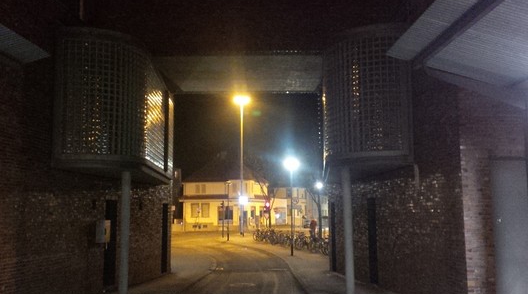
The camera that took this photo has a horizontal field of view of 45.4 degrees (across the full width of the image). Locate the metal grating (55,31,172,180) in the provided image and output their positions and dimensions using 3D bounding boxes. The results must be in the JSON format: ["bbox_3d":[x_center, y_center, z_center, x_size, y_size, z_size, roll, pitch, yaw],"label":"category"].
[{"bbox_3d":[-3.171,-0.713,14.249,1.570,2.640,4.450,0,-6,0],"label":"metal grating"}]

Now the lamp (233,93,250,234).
[{"bbox_3d":[-2.101,1.659,60.198,1.500,13.360,0.500,0,-6,0],"label":"lamp"}]

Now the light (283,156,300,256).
[{"bbox_3d":[1.176,2.523,26.481,0.500,4.060,0.500,0,-6,0],"label":"light"}]

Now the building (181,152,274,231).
[{"bbox_3d":[-4.453,5.877,79.347,10.650,9.250,9.000,0,-6,0],"label":"building"}]

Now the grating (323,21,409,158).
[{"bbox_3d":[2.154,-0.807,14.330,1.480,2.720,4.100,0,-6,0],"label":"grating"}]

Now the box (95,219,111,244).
[{"bbox_3d":[-3.472,1.834,13.684,0.220,0.520,0.320,-2,-7,11],"label":"box"}]

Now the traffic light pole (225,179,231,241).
[{"bbox_3d":[-2.577,4.634,45.772,0.500,4.410,0.500,0,-6,0],"label":"traffic light pole"}]

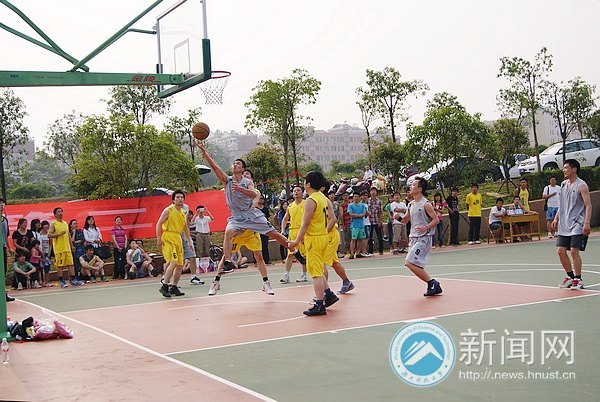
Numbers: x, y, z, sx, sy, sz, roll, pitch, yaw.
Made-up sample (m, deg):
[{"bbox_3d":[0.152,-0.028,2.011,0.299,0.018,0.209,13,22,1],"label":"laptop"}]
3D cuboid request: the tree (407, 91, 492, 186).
[{"bbox_3d":[5.235,-2.013,26.300,2.850,3.500,2.700,-4,-1,0],"label":"tree"}]

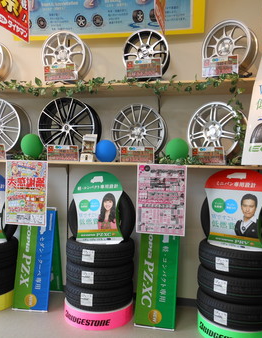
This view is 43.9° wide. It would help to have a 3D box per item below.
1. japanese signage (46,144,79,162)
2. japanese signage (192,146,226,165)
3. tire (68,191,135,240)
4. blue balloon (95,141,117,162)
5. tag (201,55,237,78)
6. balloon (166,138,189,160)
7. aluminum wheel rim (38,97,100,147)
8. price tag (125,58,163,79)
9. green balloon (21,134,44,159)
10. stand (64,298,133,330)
[{"bbox_3d":[-0.531,-0.126,2.540,0.261,0.128,0.010,2,1,12],"label":"japanese signage"},{"bbox_3d":[0.602,-0.105,2.546,0.255,0.131,0.012,3,-4,32],"label":"japanese signage"},{"bbox_3d":[-0.248,0.379,2.830,0.580,0.580,0.170,1,0,1],"label":"tire"},{"bbox_3d":[-0.213,-0.155,2.766,0.182,0.189,0.182,1,3,0],"label":"blue balloon"},{"bbox_3d":[0.628,-0.728,2.300,0.252,0.130,0.010,-1,0,12],"label":"tag"},{"bbox_3d":[0.378,-0.160,2.652,0.184,0.187,0.184,2,3,11],"label":"balloon"},{"bbox_3d":[-0.520,-0.347,2.794,0.492,0.492,0.218,2,1,11],"label":"aluminum wheel rim"},{"bbox_3d":[0.104,-0.799,2.573,0.287,0.140,0.012,2,-4,16],"label":"price tag"},{"bbox_3d":[-0.824,-0.193,2.708,0.181,0.198,0.181,0,4,-17],"label":"green balloon"},{"bbox_3d":[-0.280,1.219,2.934,0.617,0.146,0.617,1,3,0],"label":"stand"}]

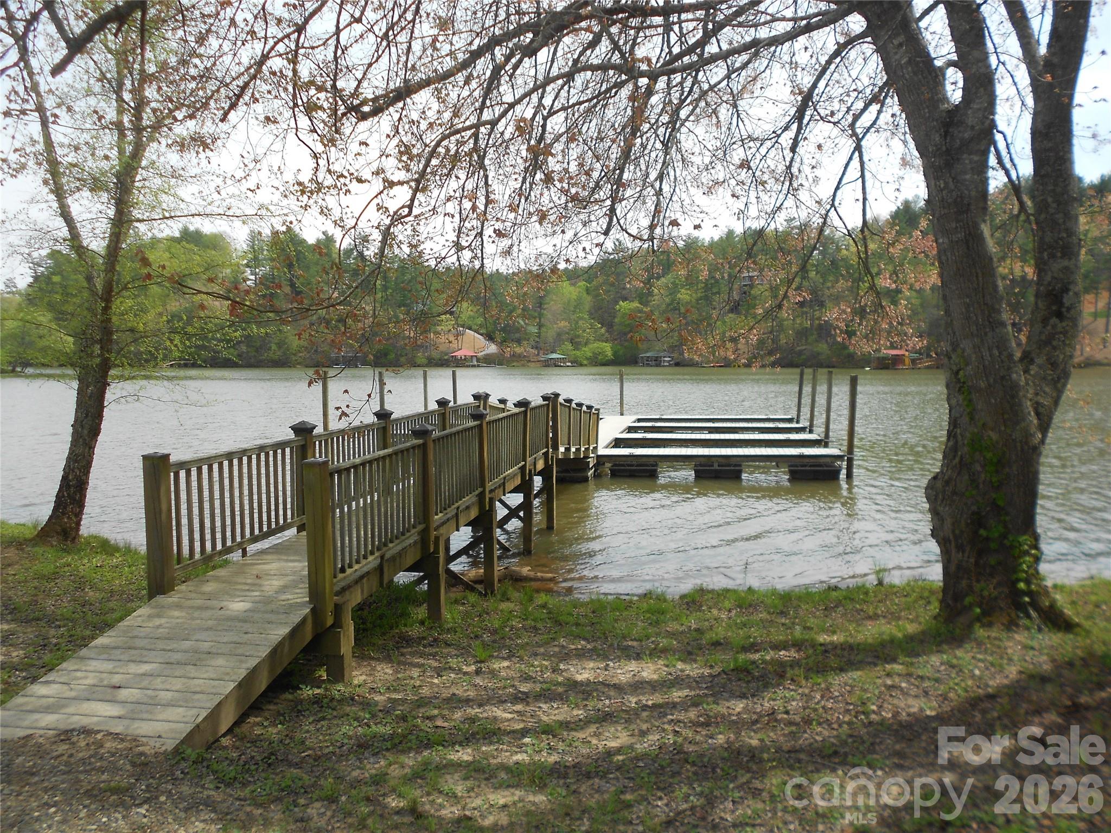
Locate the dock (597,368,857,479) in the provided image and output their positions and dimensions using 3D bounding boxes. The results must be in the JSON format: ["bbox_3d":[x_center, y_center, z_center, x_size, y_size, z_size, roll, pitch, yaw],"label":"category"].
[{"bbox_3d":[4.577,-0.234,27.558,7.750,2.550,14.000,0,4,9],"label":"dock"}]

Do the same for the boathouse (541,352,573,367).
[{"bbox_3d":[0.535,-17.349,257.000,9.300,4.400,8.500,0,4,0],"label":"boathouse"}]

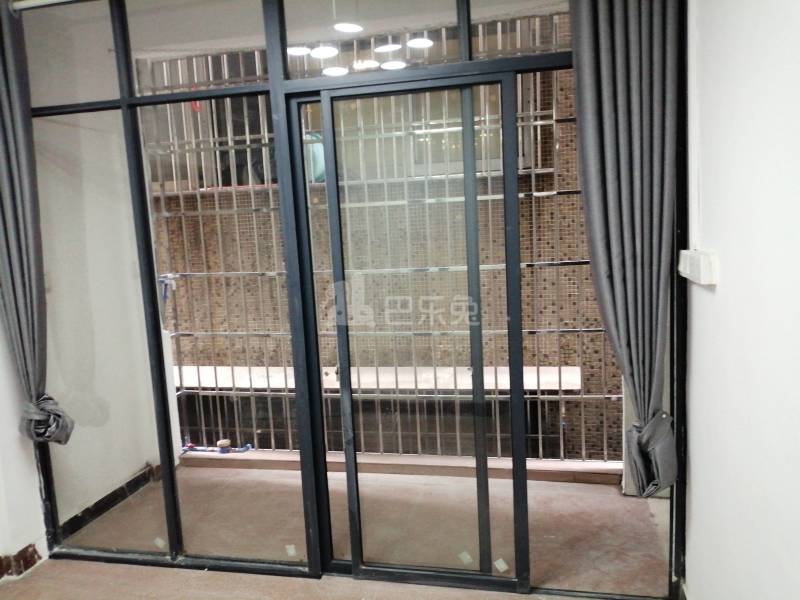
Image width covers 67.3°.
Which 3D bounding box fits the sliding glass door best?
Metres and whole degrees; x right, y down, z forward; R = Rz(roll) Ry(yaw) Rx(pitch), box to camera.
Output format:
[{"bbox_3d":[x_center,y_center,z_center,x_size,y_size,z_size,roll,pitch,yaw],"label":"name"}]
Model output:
[{"bbox_3d":[0.082,0.192,2.503,0.850,2.088,0.080,-1,8,12],"label":"sliding glass door"}]

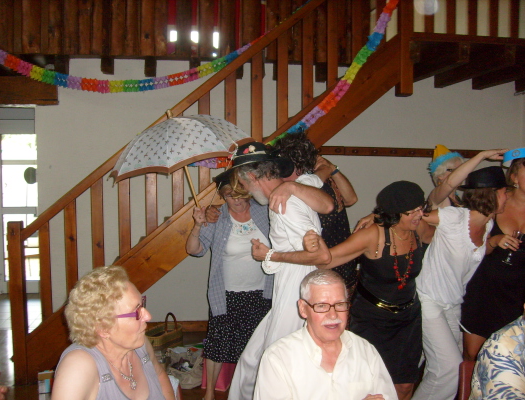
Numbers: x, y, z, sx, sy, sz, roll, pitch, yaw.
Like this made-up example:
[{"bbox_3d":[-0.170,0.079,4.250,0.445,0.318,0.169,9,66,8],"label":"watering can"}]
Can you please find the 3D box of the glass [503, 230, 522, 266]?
[{"bbox_3d":[1.373,0.262,2.950,0.058,0.180,0.058,21,8,25],"label":"glass"}]

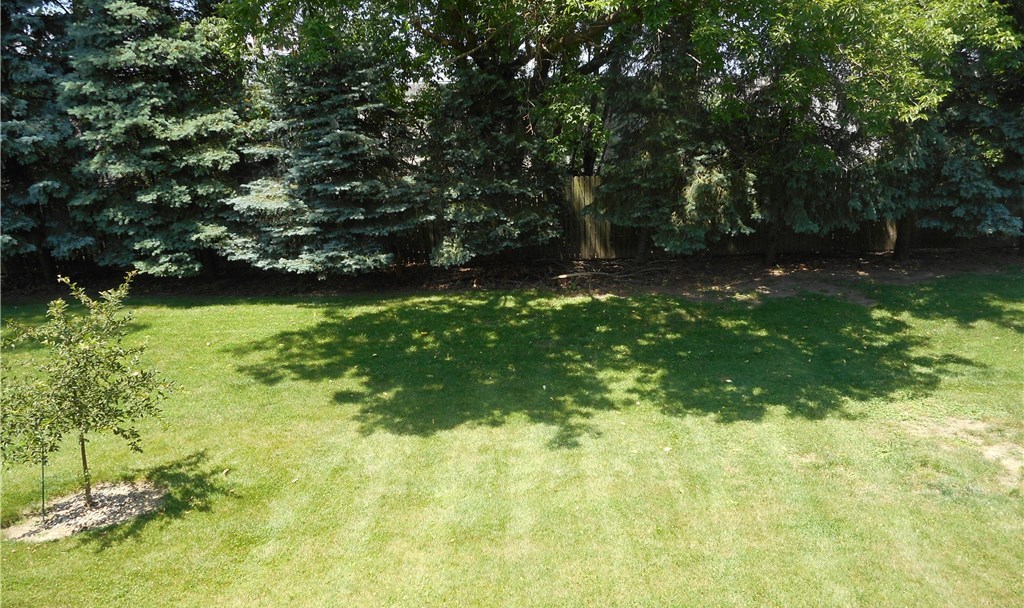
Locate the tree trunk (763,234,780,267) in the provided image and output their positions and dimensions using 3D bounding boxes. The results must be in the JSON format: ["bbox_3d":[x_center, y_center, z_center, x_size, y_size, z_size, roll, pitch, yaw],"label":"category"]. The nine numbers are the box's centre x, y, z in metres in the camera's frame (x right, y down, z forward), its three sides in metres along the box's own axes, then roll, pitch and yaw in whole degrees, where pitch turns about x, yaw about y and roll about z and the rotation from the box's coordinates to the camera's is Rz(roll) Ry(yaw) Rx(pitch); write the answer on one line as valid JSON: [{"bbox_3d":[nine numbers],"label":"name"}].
[{"bbox_3d":[5.711,-1.193,16.182,0.280,0.662,0.280,0,15,0],"label":"tree trunk"}]

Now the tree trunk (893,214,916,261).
[{"bbox_3d":[8.846,-1.484,16.592,0.400,1.007,0.400,0,15,0],"label":"tree trunk"}]

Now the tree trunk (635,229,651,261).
[{"bbox_3d":[2.954,-1.340,16.674,0.250,0.686,0.250,0,15,0],"label":"tree trunk"}]

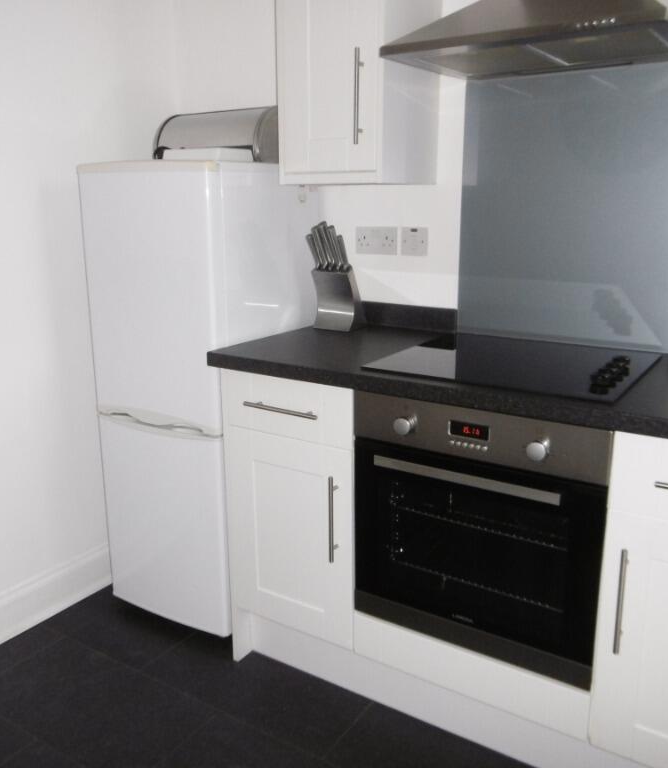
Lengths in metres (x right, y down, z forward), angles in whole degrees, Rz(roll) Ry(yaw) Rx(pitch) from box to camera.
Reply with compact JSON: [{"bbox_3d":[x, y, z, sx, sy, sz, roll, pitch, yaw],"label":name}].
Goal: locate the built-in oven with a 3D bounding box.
[{"bbox_3d":[0.449,0.276,1.833,0.595,0.598,0.570,9,17,32],"label":"built-in oven"}]

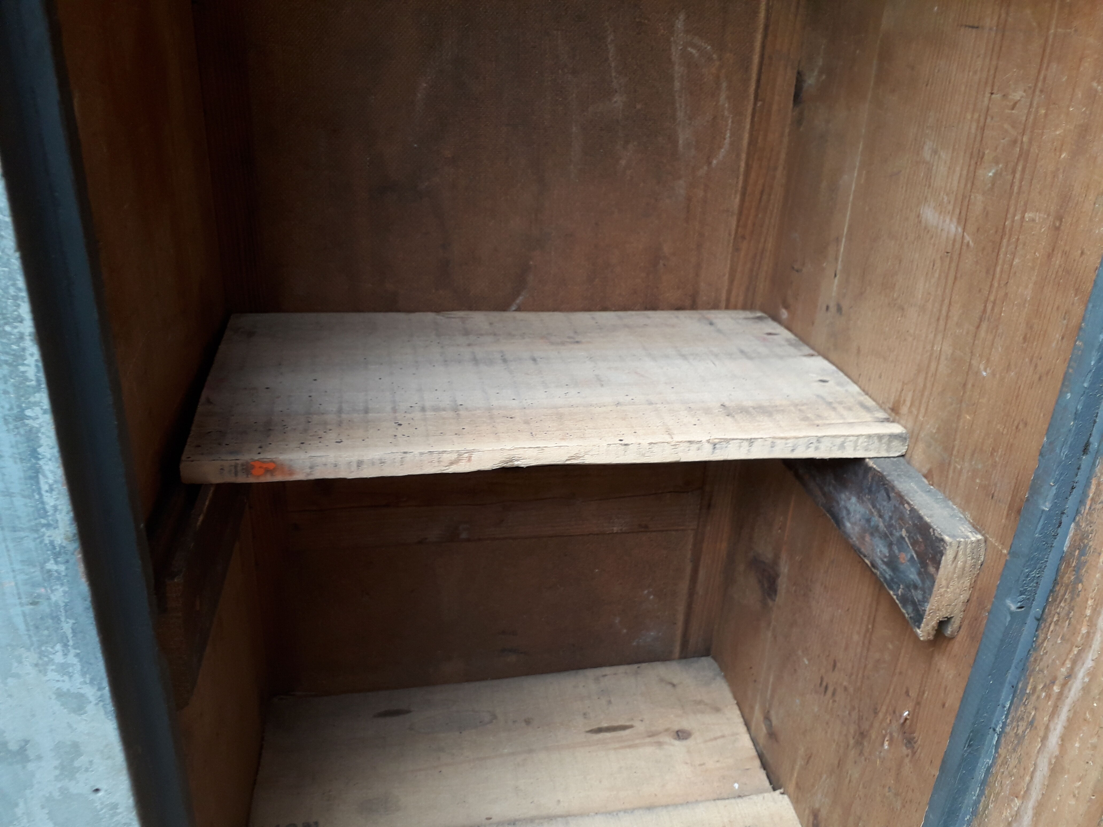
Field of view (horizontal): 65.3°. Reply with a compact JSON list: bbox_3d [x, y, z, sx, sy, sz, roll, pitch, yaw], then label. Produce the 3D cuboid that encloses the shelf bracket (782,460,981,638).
[{"bbox_3d":[0.213,0.033,0.666,0.027,0.077,0.334,-2,27,-11],"label":"shelf bracket"}]

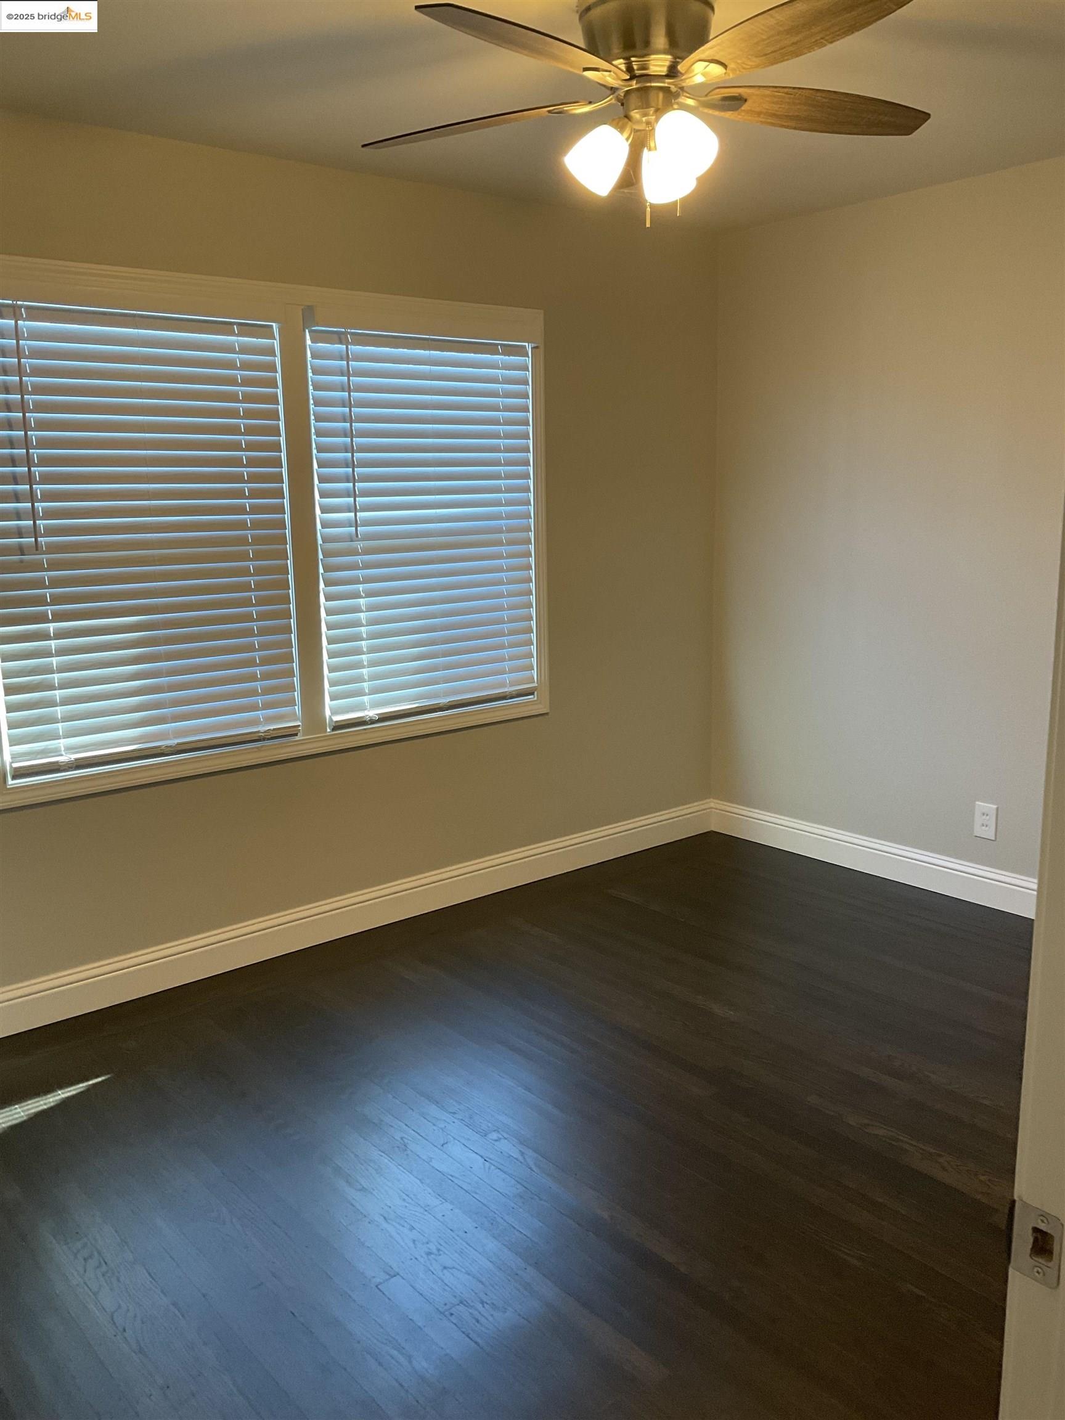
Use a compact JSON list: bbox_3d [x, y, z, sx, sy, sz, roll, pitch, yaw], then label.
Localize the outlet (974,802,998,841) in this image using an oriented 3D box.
[{"bbox_3d":[1.571,0.388,4.124,0.008,0.122,0.079,-10,14,-39],"label":"outlet"}]

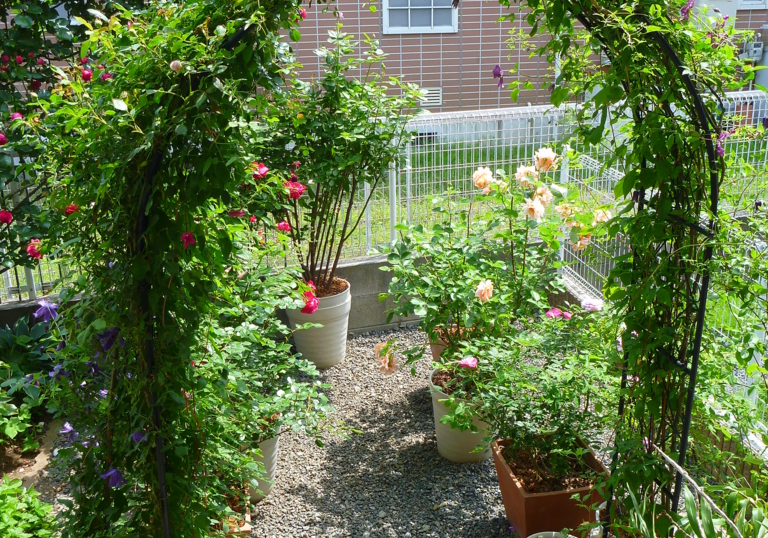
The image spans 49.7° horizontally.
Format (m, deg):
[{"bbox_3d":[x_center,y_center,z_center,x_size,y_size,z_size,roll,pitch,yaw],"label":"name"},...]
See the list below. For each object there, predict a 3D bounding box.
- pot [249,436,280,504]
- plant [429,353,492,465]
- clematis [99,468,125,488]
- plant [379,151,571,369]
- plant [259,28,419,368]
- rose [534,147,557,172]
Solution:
[{"bbox_3d":[-0.548,0.737,3.245,0.285,0.290,0.285,-1,17,0],"label":"pot"},{"bbox_3d":[0.337,0.631,3.515,0.278,0.306,0.278,-1,17,0],"label":"plant"},{"bbox_3d":[-0.637,0.493,1.939,0.058,0.048,0.045,-1,17,0],"label":"clematis"},{"bbox_3d":[0.451,0.035,3.991,0.860,1.160,0.720,-1,17,0],"label":"plant"},{"bbox_3d":[-0.235,-0.335,4.266,0.780,1.725,0.700,-1,17,0],"label":"plant"},{"bbox_3d":[0.741,-0.491,3.830,0.100,0.095,0.095,-1,17,0],"label":"rose"}]

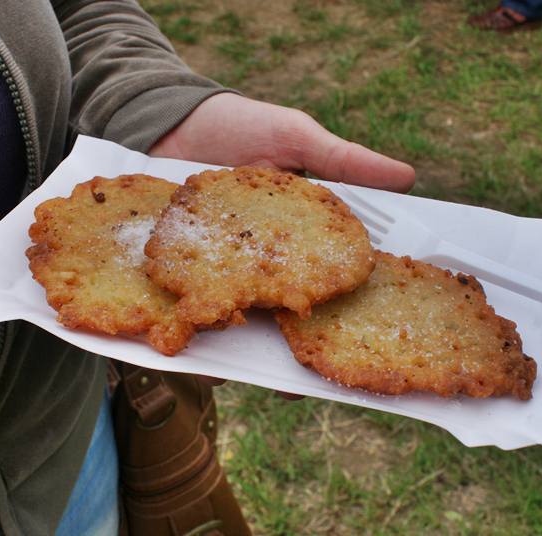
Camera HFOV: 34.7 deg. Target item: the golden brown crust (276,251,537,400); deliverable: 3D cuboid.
[{"bbox_3d":[0.057,0.023,0.370,0.108,0.018,0.090,14,43,13],"label":"golden brown crust"}]

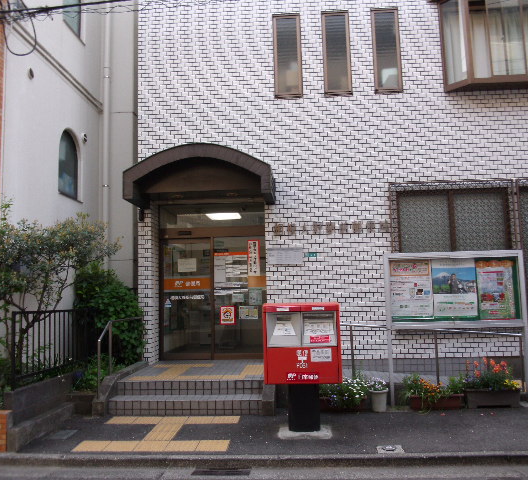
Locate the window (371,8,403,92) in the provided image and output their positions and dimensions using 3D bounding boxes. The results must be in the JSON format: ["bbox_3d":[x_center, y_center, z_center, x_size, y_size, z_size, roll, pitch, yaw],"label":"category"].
[{"bbox_3d":[1.898,-2.908,7.954,0.420,1.351,0.120,-2,-5,4],"label":"window"}]

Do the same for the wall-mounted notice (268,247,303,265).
[{"bbox_3d":[0.332,0.252,8.044,0.547,0.254,0.035,-2,-6,3],"label":"wall-mounted notice"}]

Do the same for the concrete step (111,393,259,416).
[{"bbox_3d":[-0.925,1.997,6.232,1.822,0.178,0.320,-2,-5,4],"label":"concrete step"}]

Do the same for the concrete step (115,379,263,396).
[{"bbox_3d":[-0.923,1.856,6.567,1.853,0.168,0.310,-2,-5,4],"label":"concrete step"}]

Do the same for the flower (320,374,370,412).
[{"bbox_3d":[0.924,1.820,6.172,0.630,0.420,0.310,-2,-6,3],"label":"flower"}]

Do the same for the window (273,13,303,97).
[{"bbox_3d":[0.387,-2.969,8.375,0.445,1.430,0.100,-2,-6,3],"label":"window"}]

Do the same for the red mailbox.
[{"bbox_3d":[0.405,1.056,5.385,0.762,0.800,0.500,-2,-6,3],"label":"red mailbox"}]

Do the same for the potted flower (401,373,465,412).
[{"bbox_3d":[2.032,1.804,6.260,0.710,0.420,0.320,-2,-5,4],"label":"potted flower"}]

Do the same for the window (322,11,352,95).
[{"bbox_3d":[1.130,-2.876,8.002,0.425,1.346,0.120,-2,-5,4],"label":"window"}]

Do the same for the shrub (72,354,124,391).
[{"bbox_3d":[-2.167,1.742,6.757,0.550,0.430,0.520,-2,-6,3],"label":"shrub"}]

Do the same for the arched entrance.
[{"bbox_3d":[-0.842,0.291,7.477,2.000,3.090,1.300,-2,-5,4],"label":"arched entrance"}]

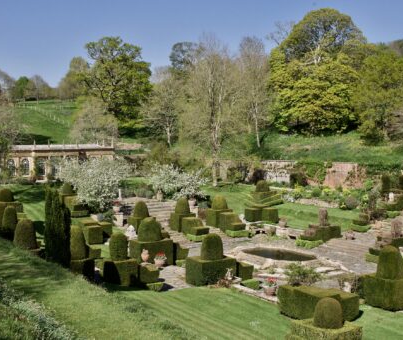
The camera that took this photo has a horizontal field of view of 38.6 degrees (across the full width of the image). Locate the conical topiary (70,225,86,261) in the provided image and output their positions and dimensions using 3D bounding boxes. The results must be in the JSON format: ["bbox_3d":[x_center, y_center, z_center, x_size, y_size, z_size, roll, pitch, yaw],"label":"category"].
[{"bbox_3d":[-6.715,3.882,31.268,0.942,1.857,0.942,-2,4,-34],"label":"conical topiary"}]

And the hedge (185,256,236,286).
[{"bbox_3d":[0.570,5.870,33.950,2.300,1.420,1.850,-2,2,-30],"label":"hedge"}]

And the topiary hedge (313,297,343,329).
[{"bbox_3d":[4.657,5.155,21.124,1.029,1.024,1.029,0,3,0],"label":"topiary hedge"}]

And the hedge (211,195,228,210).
[{"bbox_3d":[1.476,2.636,46.700,1.250,1.170,1.250,0,5,0],"label":"hedge"}]

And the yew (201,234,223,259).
[{"bbox_3d":[0.592,4.167,31.585,1.196,1.391,1.196,0,3,0],"label":"yew"}]

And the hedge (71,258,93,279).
[{"bbox_3d":[-6.401,5.219,30.100,1.300,1.250,1.300,-3,6,-34],"label":"hedge"}]

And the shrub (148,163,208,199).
[{"bbox_3d":[-2.333,0.901,56.000,5.600,3.200,4.500,0,5,0],"label":"shrub"}]

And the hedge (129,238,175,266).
[{"bbox_3d":[-3.330,5.540,38.660,2.200,1.600,1.900,-2,2,-30],"label":"hedge"}]

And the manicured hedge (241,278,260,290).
[{"bbox_3d":[2.782,6.500,32.700,0.750,0.450,1.000,-2,2,-30],"label":"manicured hedge"}]

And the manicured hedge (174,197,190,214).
[{"bbox_3d":[-1.601,2.952,48.543,1.224,1.385,1.224,0,3,0],"label":"manicured hedge"}]

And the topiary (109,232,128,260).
[{"bbox_3d":[-4.309,3.956,29.900,0.930,1.360,0.930,0,5,0],"label":"topiary"}]

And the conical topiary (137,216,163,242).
[{"bbox_3d":[-3.106,3.533,34.600,1.330,1.430,1.330,0,5,0],"label":"conical topiary"}]

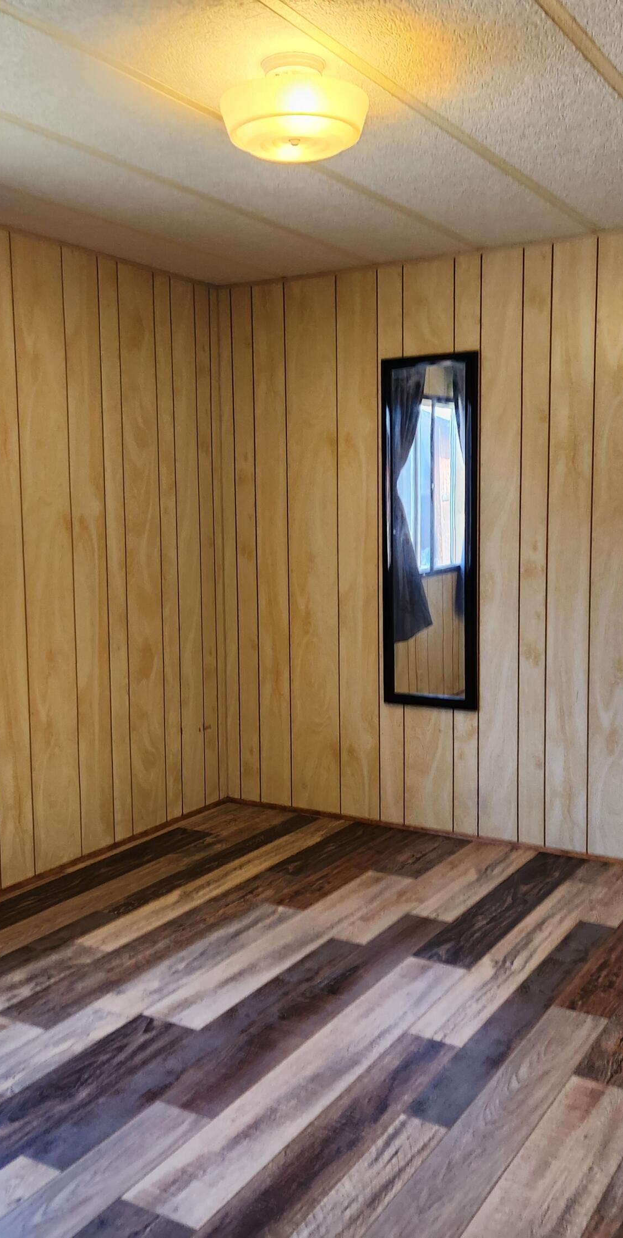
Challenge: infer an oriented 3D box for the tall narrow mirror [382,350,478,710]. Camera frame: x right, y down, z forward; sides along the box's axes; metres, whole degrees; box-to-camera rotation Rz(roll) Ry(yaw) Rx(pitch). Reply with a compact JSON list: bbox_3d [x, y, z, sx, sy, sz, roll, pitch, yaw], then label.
[{"bbox_3d":[0.429,-0.310,4.025,0.380,1.283,0.022,3,7,31],"label":"tall narrow mirror"}]

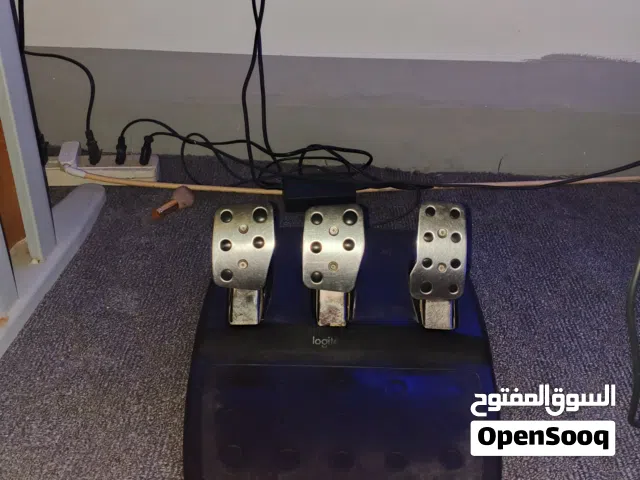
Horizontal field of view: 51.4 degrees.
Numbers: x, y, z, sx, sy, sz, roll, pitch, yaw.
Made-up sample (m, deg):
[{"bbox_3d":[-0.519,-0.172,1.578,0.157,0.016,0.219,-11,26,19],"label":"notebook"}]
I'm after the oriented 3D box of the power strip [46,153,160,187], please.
[{"bbox_3d":[-0.397,-0.119,1.147,0.235,0.036,0.050,0,31,0],"label":"power strip"}]

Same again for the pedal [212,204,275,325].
[{"bbox_3d":[-0.081,0.027,0.721,0.067,0.127,0.052,0,10,1],"label":"pedal"}]

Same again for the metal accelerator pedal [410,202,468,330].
[{"bbox_3d":[0.127,0.028,0.715,0.061,0.132,0.052,0,10,1],"label":"metal accelerator pedal"}]

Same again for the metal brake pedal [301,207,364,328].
[{"bbox_3d":[0.015,0.028,0.718,0.067,0.127,0.052,0,10,1],"label":"metal brake pedal"}]

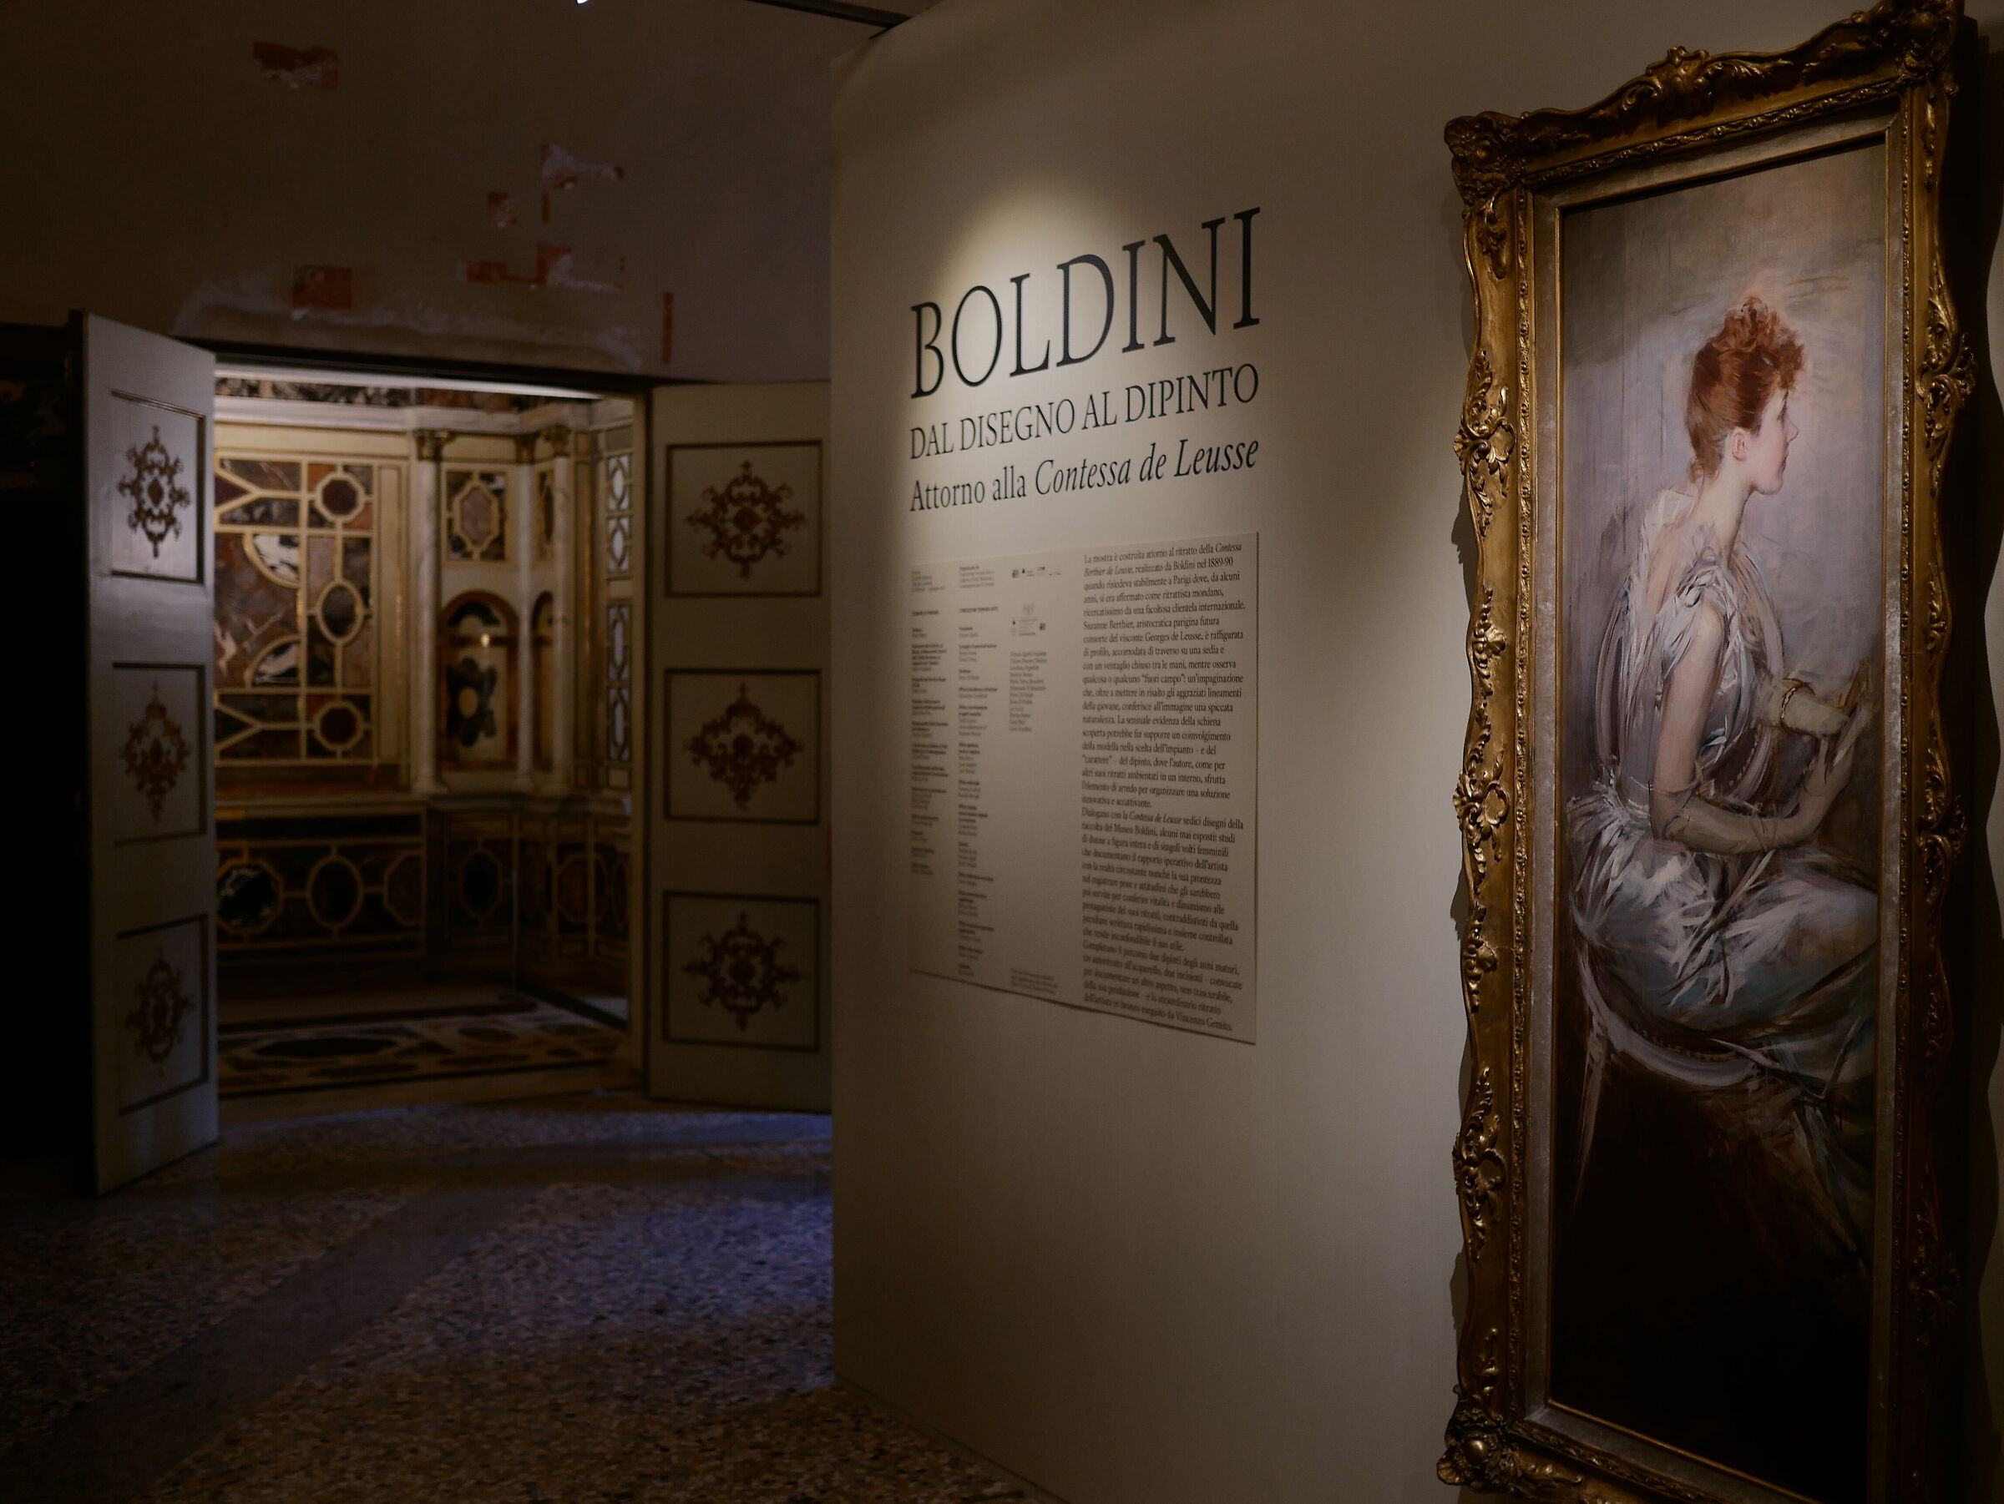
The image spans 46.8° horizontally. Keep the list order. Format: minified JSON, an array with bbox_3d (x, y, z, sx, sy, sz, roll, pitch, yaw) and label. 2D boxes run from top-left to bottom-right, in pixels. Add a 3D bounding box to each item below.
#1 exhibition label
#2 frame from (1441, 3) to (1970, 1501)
[{"bbox_3d":[0.110,0.046,4.297,0.010,0.846,1.173,-1,2,-31],"label":"exhibition label"},{"bbox_3d":[0.880,0.091,2.936,0.110,1.887,0.825,-1,2,-31],"label":"frame"}]

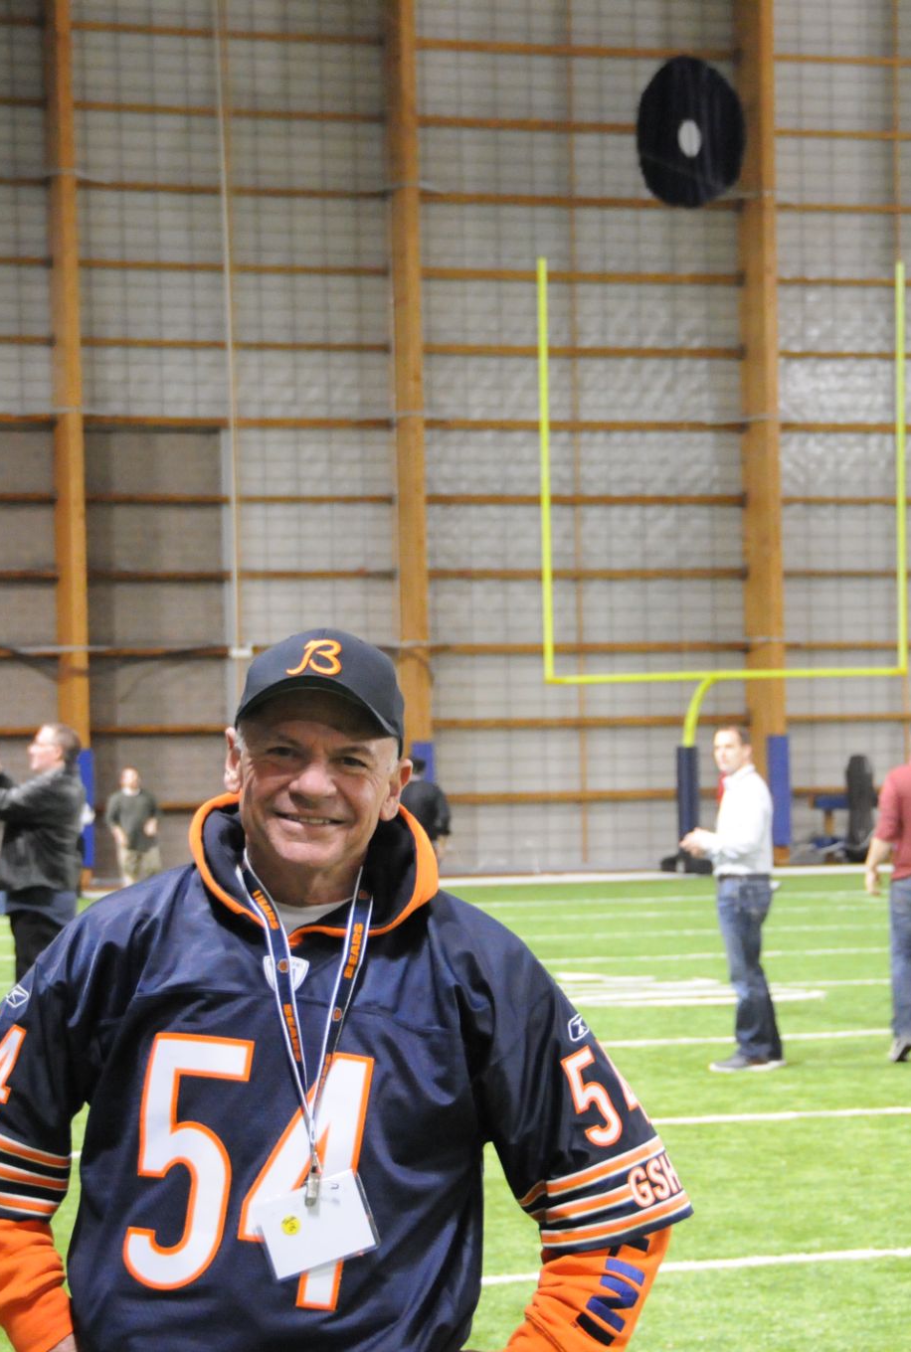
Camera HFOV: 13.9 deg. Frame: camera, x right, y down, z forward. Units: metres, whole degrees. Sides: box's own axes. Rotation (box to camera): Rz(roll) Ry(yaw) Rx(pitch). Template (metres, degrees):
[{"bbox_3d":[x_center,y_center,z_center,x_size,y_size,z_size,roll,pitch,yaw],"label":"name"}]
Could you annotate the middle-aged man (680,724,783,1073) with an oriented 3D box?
[{"bbox_3d":[1.451,1.150,19.575,0.520,1.800,0.500,-1,-2,7],"label":"middle-aged man"}]

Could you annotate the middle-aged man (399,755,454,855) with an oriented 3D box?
[{"bbox_3d":[-0.312,1.742,39.475,0.600,1.800,0.420,-1,-2,6],"label":"middle-aged man"}]

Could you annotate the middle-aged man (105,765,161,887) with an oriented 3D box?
[{"bbox_3d":[-4.061,2.033,46.976,0.680,1.780,0.440,-1,-2,-3],"label":"middle-aged man"}]

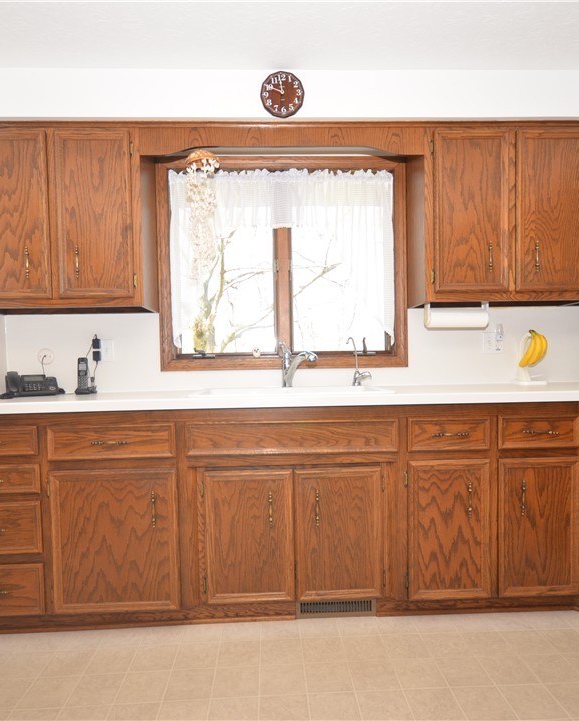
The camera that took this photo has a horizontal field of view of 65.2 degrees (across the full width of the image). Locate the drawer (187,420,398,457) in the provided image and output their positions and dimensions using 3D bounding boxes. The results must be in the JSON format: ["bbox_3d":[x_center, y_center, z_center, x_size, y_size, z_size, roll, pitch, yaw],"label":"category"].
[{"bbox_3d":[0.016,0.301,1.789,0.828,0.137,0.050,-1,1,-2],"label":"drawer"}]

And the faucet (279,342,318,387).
[{"bbox_3d":[0.040,0.025,2.147,0.065,0.210,0.235,-2,2,-39],"label":"faucet"}]

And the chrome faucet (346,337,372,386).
[{"bbox_3d":[0.340,0.006,2.240,0.120,0.250,0.120,-1,1,23],"label":"chrome faucet"}]

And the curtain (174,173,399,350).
[{"bbox_3d":[-0.036,-0.513,2.334,1.155,0.944,0.050,-1,1,-2],"label":"curtain"}]

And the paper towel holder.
[{"bbox_3d":[0.780,-0.204,2.114,0.299,0.128,0.115,-1,1,-2],"label":"paper towel holder"}]

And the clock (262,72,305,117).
[{"bbox_3d":[-0.029,-1.163,1.973,0.196,0.206,0.035,-1,1,-2],"label":"clock"}]

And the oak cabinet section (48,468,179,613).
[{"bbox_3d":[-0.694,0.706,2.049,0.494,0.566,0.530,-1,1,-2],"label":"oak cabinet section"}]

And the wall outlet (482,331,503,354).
[{"bbox_3d":[1.067,-0.091,2.363,0.121,0.115,0.012,-1,1,-2],"label":"wall outlet"}]

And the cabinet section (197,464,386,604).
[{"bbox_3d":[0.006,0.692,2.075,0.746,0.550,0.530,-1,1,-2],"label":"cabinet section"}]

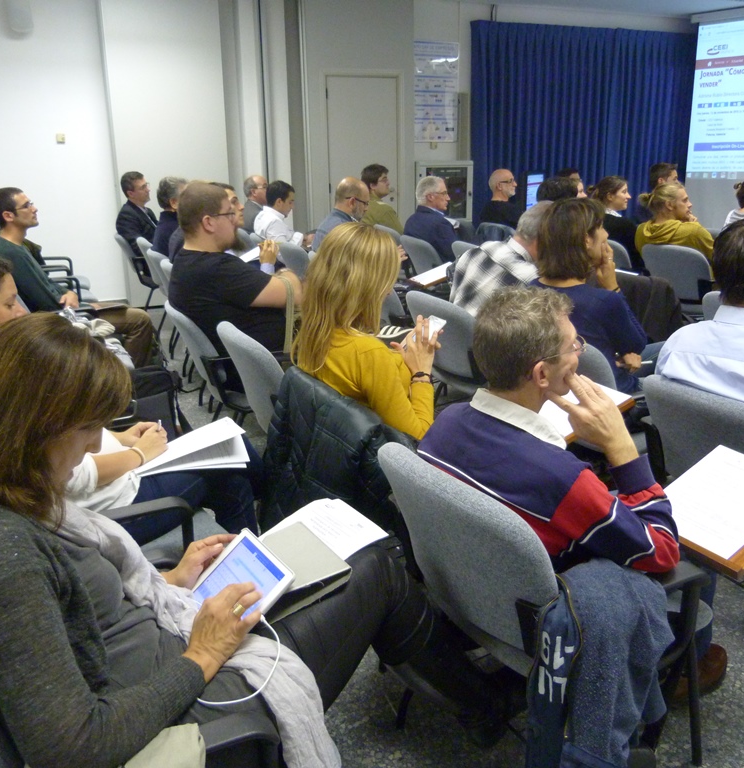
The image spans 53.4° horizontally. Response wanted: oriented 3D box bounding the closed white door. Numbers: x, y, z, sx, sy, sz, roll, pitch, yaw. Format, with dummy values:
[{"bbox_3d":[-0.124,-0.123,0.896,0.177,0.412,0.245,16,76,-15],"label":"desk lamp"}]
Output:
[{"bbox_3d":[-0.080,-1.965,7.460,0.750,2.110,0.060,-6,18,-17],"label":"closed white door"}]

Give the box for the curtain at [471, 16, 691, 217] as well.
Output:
[{"bbox_3d":[2.434,-2.619,8.370,2.850,2.580,0.180,-7,18,-19],"label":"curtain"}]

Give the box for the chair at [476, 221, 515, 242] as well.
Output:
[{"bbox_3d":[1.291,-0.994,6.456,0.580,0.800,0.580,-9,19,-24],"label":"chair"}]

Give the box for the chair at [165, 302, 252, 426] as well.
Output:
[{"bbox_3d":[-0.564,-0.007,3.383,0.630,0.840,0.600,-12,20,-31],"label":"chair"}]

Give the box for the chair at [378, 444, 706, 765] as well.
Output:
[{"bbox_3d":[0.379,0.499,1.695,0.630,0.840,0.600,-12,21,-33],"label":"chair"}]

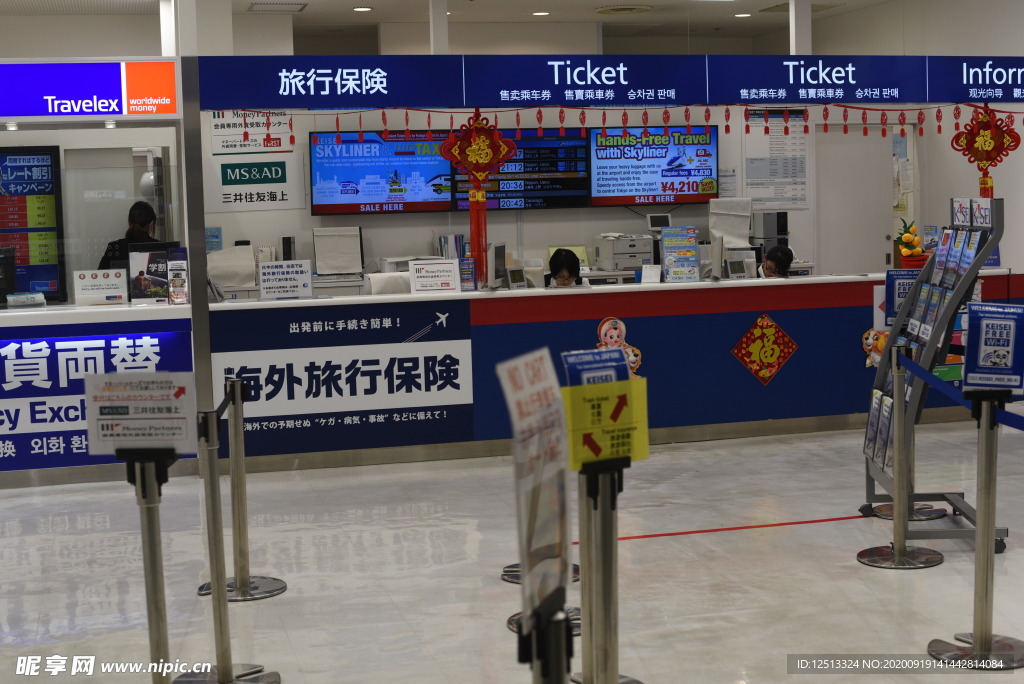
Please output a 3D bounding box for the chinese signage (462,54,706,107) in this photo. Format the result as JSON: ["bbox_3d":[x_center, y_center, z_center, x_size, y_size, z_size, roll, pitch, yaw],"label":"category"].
[{"bbox_3d":[0.437,-1.531,8.338,1.488,0.290,0.080,-3,6,-14],"label":"chinese signage"}]

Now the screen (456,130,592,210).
[{"bbox_3d":[0.070,-1.270,10.473,1.036,0.596,0.080,-3,6,-14],"label":"screen"}]

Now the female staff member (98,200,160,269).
[{"bbox_3d":[-2.415,-0.136,9.252,0.430,1.545,0.290,2,7,30],"label":"female staff member"}]

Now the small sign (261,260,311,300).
[{"bbox_3d":[-1.363,-0.377,8.576,0.303,0.220,0.070,-3,6,-17],"label":"small sign"}]

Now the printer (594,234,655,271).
[{"bbox_3d":[0.826,-0.656,10.572,0.348,0.237,0.380,-3,6,-14],"label":"printer"}]

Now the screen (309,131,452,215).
[{"bbox_3d":[-0.991,-1.278,10.762,1.085,0.615,0.090,-3,6,-14],"label":"screen"}]

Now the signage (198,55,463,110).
[{"bbox_3d":[-1.058,-1.524,8.382,1.554,0.310,0.150,-3,6,-14],"label":"signage"}]

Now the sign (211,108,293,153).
[{"bbox_3d":[-1.819,-1.502,9.982,0.567,0.360,0.025,-3,6,-14],"label":"sign"}]

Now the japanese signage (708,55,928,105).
[{"bbox_3d":[1.866,-1.601,8.697,1.461,0.294,0.080,-3,6,-14],"label":"japanese signage"}]

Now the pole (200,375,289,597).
[{"bbox_3d":[-1.116,0.585,5.826,0.360,0.885,0.360,-3,6,-14],"label":"pole"}]

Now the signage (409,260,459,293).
[{"bbox_3d":[-0.457,-0.385,8.411,0.297,0.203,0.040,-3,-8,-14],"label":"signage"}]

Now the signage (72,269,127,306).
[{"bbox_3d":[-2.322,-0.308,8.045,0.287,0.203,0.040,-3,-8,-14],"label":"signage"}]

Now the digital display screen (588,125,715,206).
[{"bbox_3d":[1.068,-1.324,10.729,1.031,0.596,0.080,-3,6,-14],"label":"digital display screen"}]

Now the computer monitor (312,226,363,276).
[{"bbox_3d":[-1.244,-0.652,10.174,0.350,0.360,0.100,-3,-7,-14],"label":"computer monitor"}]

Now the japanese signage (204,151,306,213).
[{"bbox_3d":[-1.813,-1.122,10.019,0.716,0.403,0.025,-3,6,-14],"label":"japanese signage"}]

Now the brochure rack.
[{"bbox_3d":[1.842,0.116,6.223,0.480,1.475,0.721,-1,6,0],"label":"brochure rack"}]

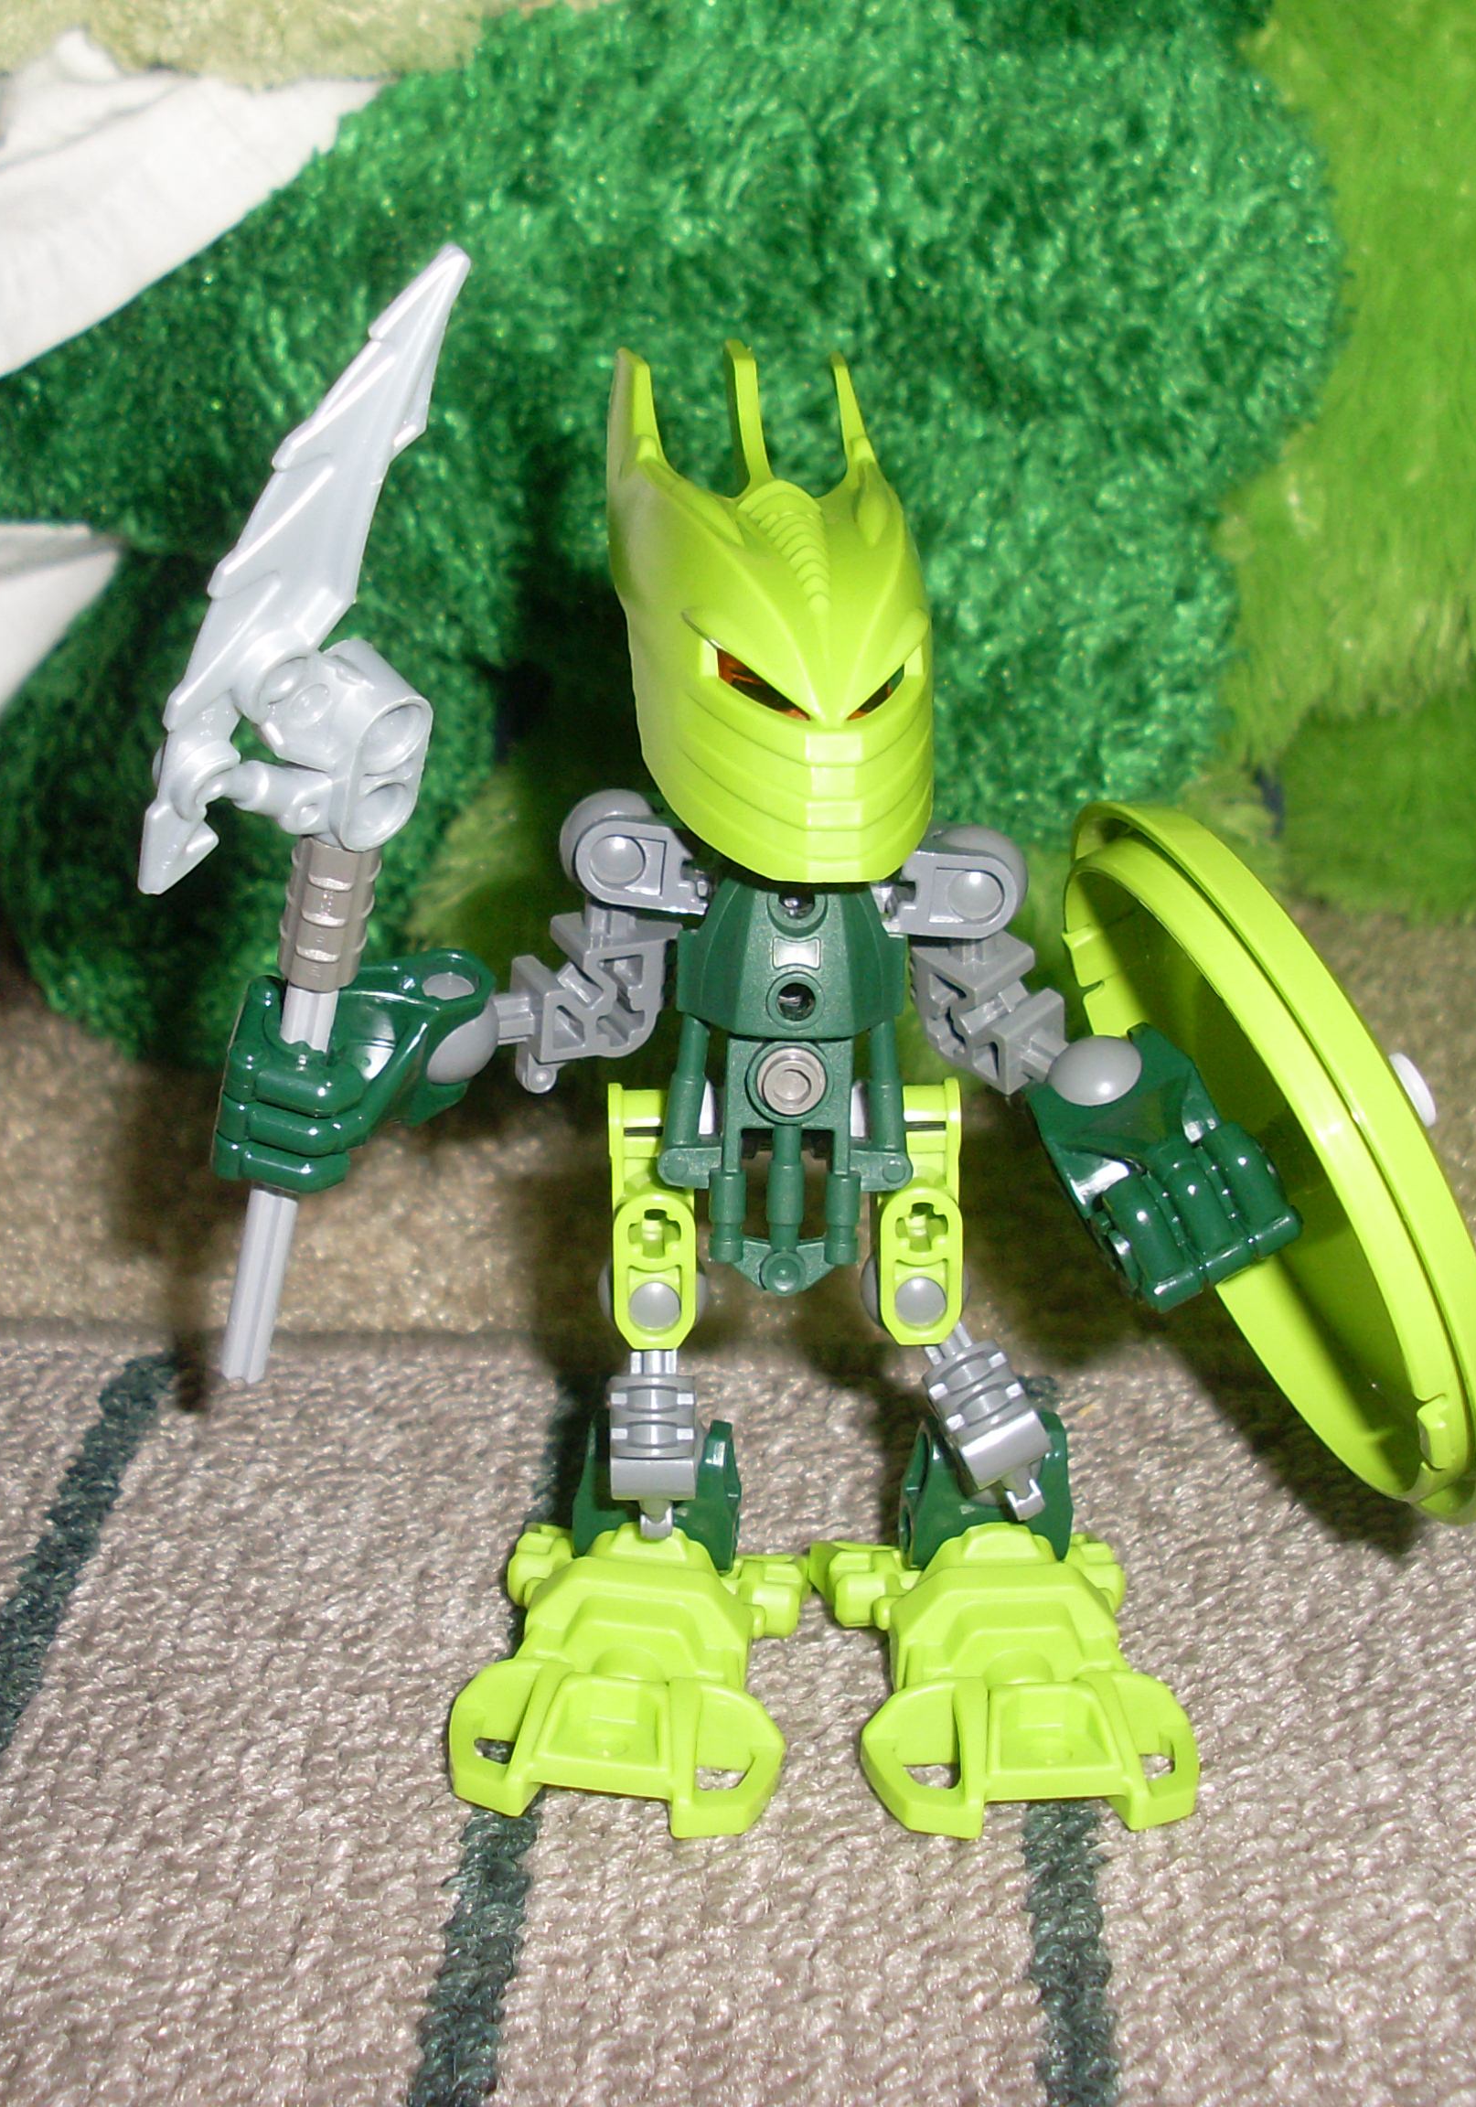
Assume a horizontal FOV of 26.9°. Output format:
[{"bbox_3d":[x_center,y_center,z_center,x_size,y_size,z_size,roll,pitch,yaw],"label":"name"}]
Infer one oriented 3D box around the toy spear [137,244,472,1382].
[{"bbox_3d":[-0.042,-0.017,0.287,0.024,0.125,0.018,16,34,0],"label":"toy spear"}]

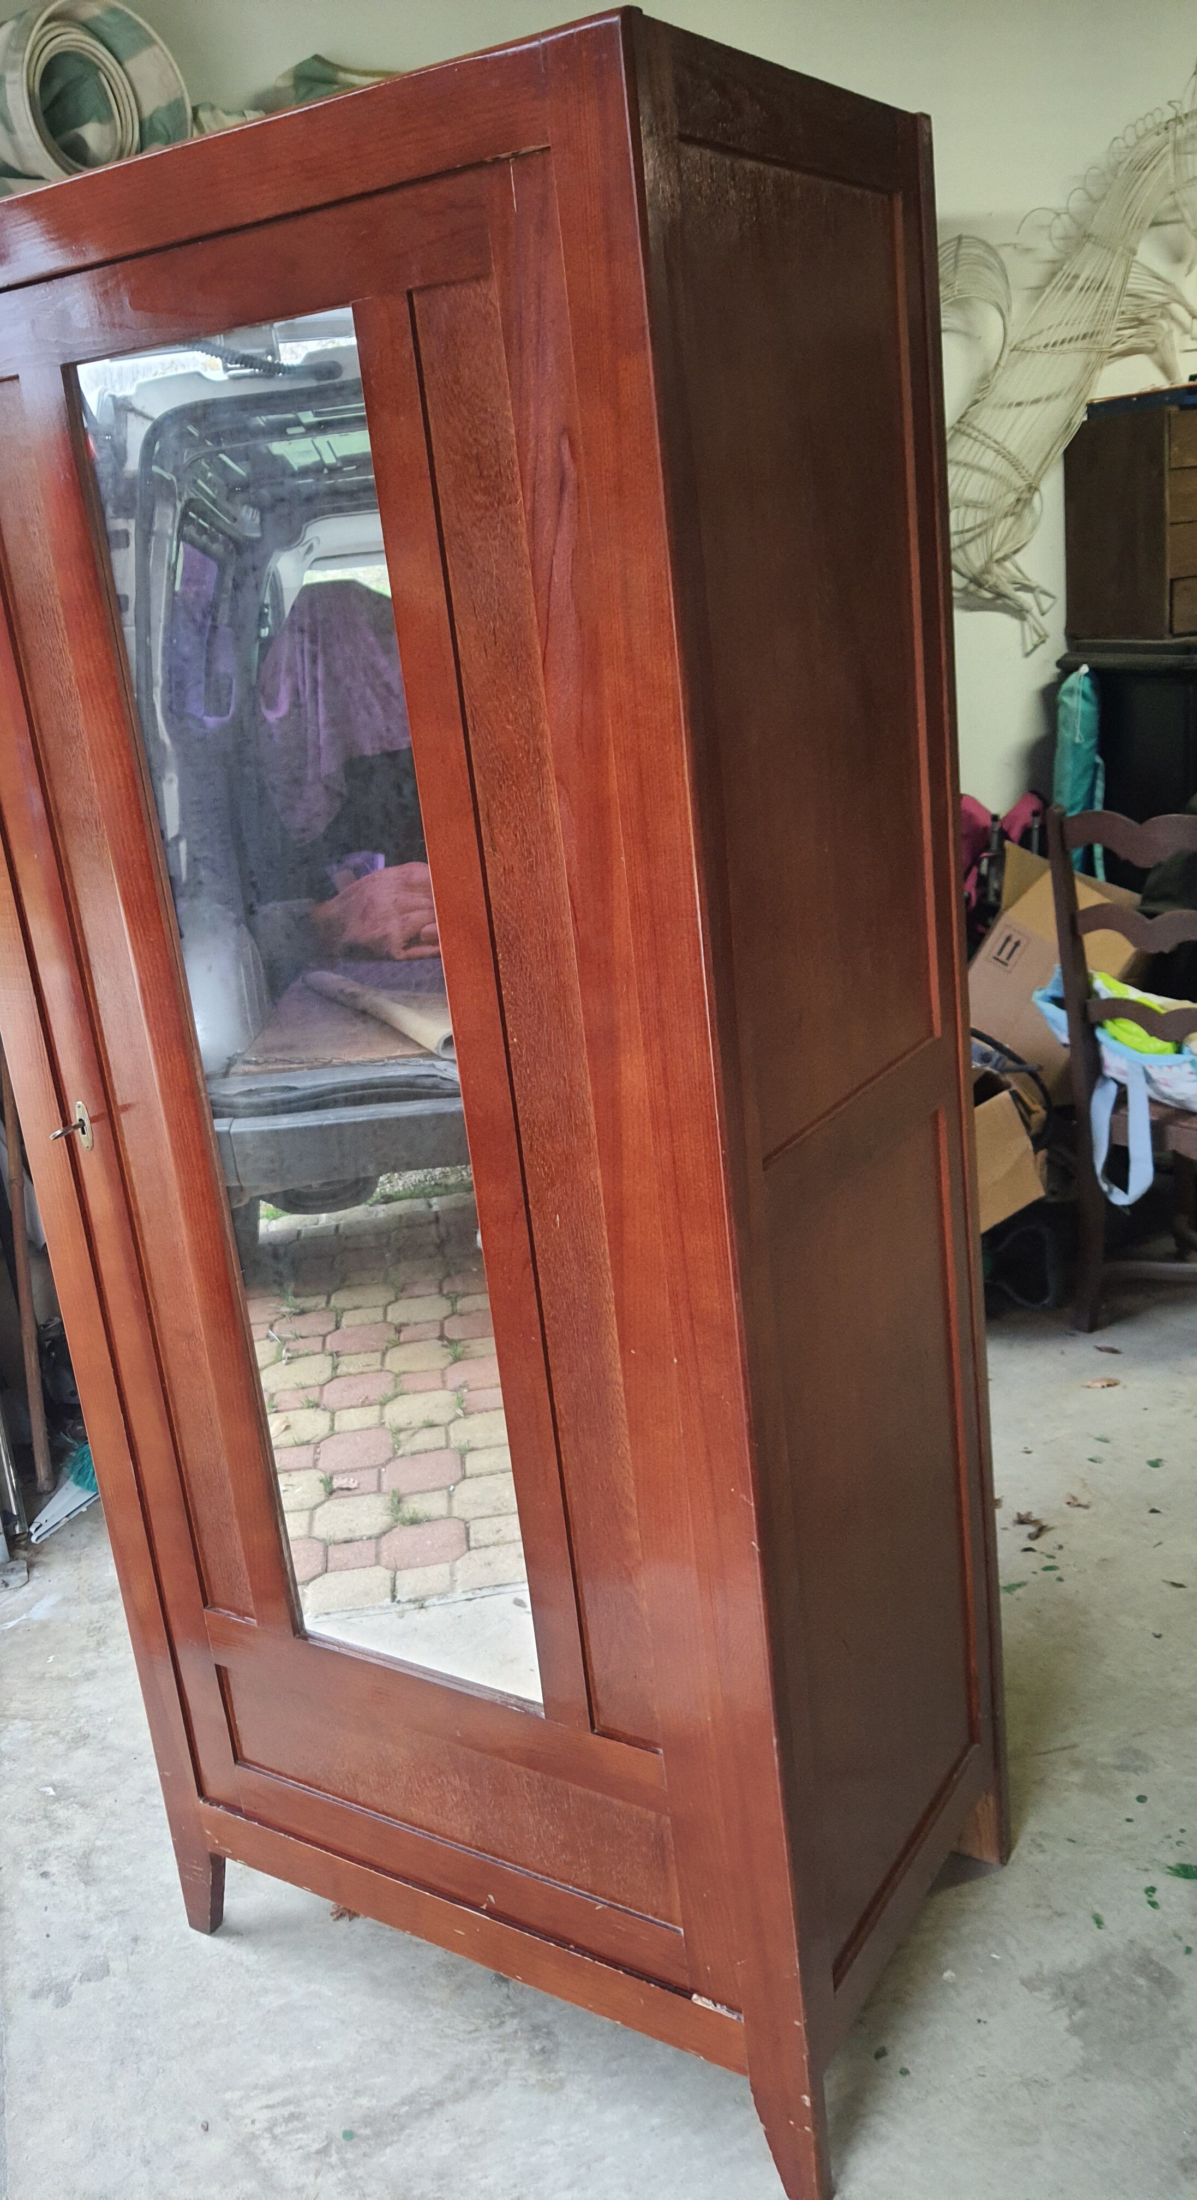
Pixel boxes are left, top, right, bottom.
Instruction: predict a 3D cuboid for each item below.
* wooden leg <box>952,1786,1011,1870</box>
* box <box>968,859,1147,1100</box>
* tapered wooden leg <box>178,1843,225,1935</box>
[{"bbox_3d":[0.436,0.825,1.922,0.070,0.136,0.028,5,20,33],"label":"wooden leg"},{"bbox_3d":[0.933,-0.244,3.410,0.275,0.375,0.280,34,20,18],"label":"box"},{"bbox_3d":[-0.455,0.916,1.943,0.058,0.135,0.034,5,20,33],"label":"tapered wooden leg"}]

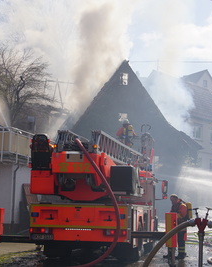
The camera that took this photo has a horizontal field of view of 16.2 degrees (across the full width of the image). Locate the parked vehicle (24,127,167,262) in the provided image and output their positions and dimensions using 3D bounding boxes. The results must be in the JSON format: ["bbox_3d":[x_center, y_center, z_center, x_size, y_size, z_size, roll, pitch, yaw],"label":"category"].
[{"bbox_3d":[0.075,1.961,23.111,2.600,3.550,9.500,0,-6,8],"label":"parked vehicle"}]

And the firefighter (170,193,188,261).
[{"bbox_3d":[1.960,2.498,20.000,0.580,1.750,0.580,2,-6,-11],"label":"firefighter"}]

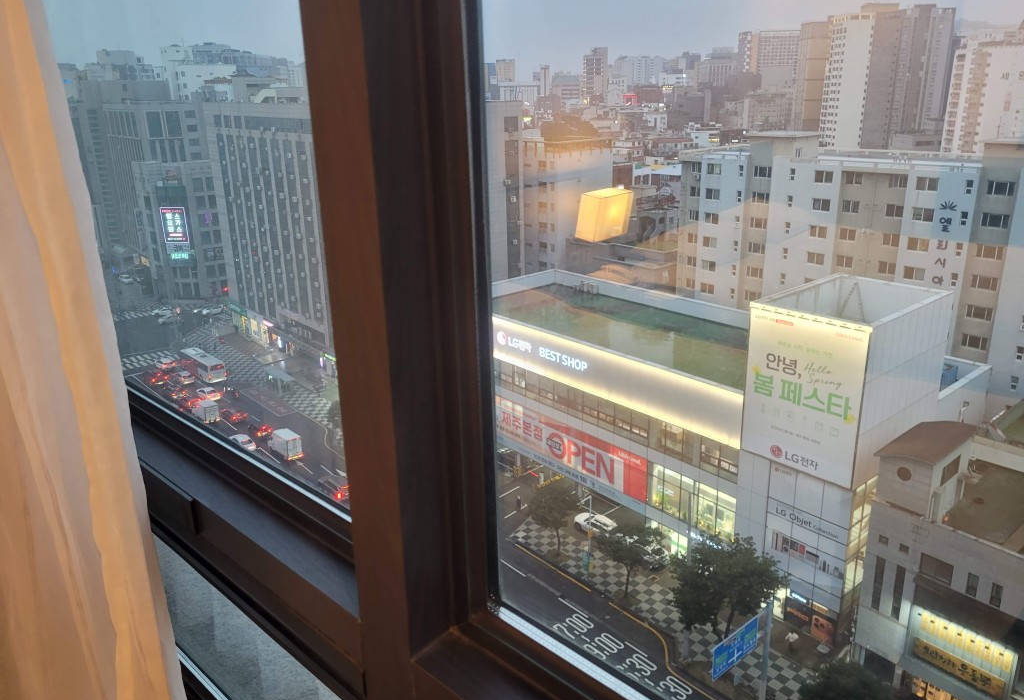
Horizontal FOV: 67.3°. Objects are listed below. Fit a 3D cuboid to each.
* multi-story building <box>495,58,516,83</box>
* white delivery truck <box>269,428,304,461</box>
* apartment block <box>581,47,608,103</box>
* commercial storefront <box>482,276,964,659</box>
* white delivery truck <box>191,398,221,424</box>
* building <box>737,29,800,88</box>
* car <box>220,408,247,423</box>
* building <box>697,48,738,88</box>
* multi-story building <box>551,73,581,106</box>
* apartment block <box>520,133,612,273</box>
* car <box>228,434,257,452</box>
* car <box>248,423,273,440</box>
[{"bbox_3d":[-6.056,-254.907,754.550,18.500,55.000,15.000,-2,19,0],"label":"multi-story building"},{"bbox_3d":[-26.552,11.043,90.483,1.760,2.750,5.200,-18,24,-37],"label":"white delivery truck"},{"bbox_3d":[56.119,-178.062,512.788,14.500,41.000,13.000,3,19,15],"label":"apartment block"},{"bbox_3d":[15.005,2.331,79.538,19.930,25.190,52.330,-16,23,-37],"label":"commercial storefront"},{"bbox_3d":[-40.271,7.958,101.300,1.740,2.550,5.100,-18,24,-37],"label":"white delivery truck"},{"bbox_3d":[229.581,-256.463,683.259,46.000,48.000,24.000,-9,20,-19],"label":"building"},{"bbox_3d":[-36.587,8.296,101.480,1.800,1.500,4.500,-18,24,-37],"label":"car"},{"bbox_3d":[185.323,-255.076,699.590,32.000,36.000,20.000,-9,20,-19],"label":"building"},{"bbox_3d":[45.468,-209.441,643.736,23.000,42.000,18.000,-1,19,4],"label":"multi-story building"},{"bbox_3d":[8.869,-17.681,127.571,12.200,33.120,10.000,-16,23,-37],"label":"apartment block"},{"bbox_3d":[-32.507,11.232,92.623,1.830,1.460,4.750,-18,24,-37],"label":"car"},{"bbox_3d":[-31.759,9.837,96.475,1.750,1.500,4.200,-18,24,-37],"label":"car"}]

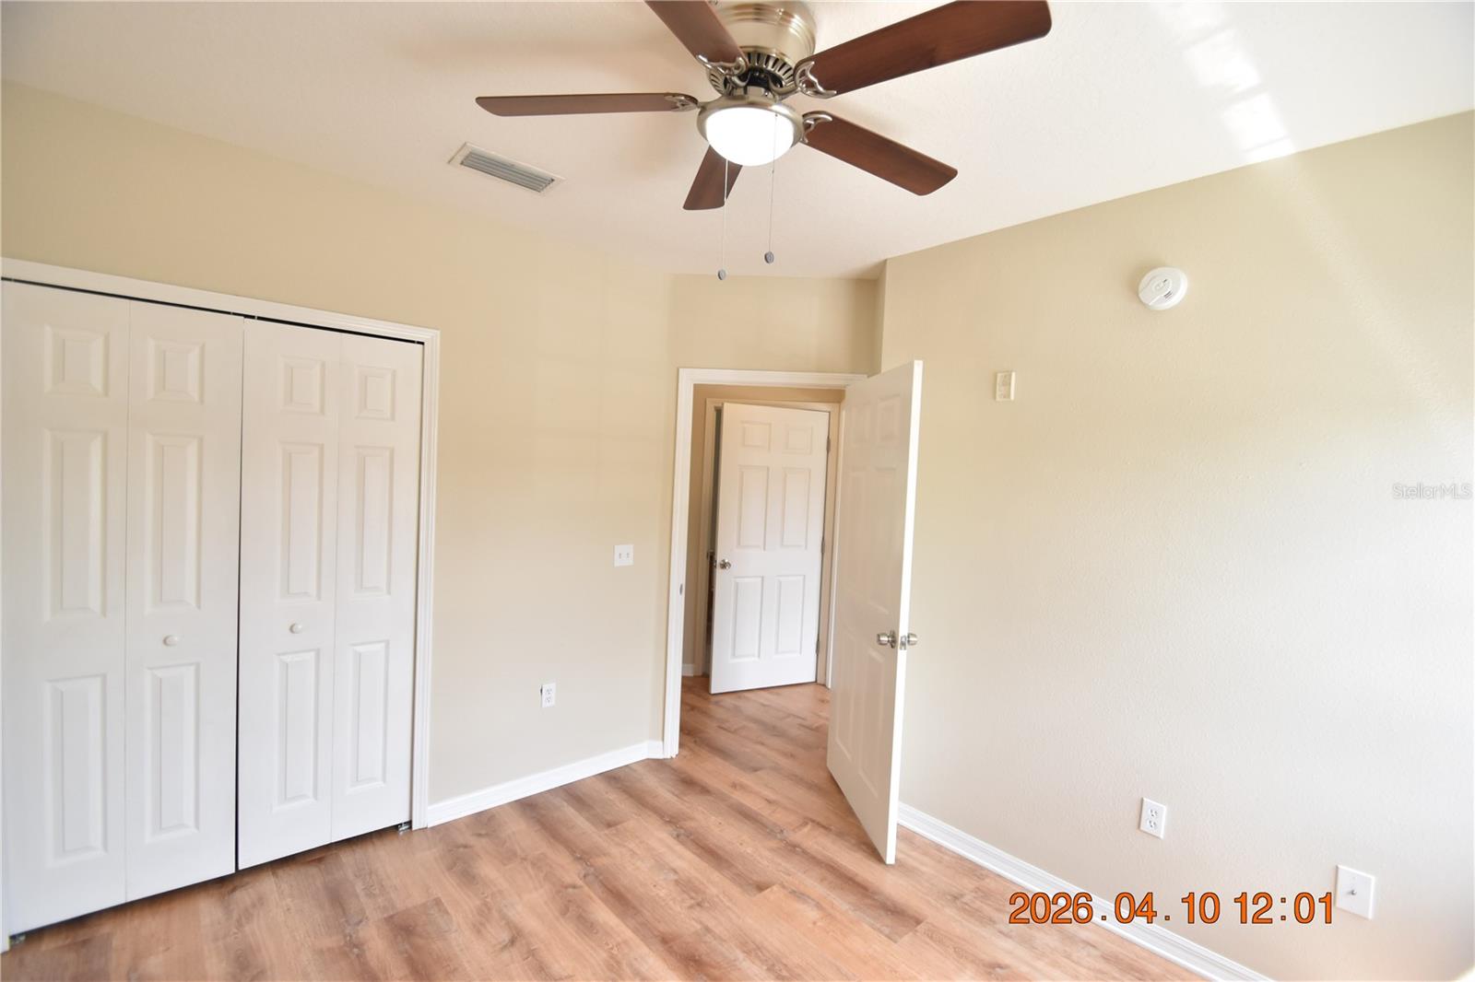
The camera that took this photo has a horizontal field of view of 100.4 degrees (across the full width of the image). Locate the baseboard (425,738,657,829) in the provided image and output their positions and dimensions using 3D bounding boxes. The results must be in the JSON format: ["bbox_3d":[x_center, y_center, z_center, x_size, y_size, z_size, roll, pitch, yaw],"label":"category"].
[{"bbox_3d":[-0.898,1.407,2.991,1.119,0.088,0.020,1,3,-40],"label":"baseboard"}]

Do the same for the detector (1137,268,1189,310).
[{"bbox_3d":[1.463,-0.695,2.111,0.045,0.140,0.140,0,3,-44],"label":"detector"}]

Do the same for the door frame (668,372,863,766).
[{"bbox_3d":[0.141,0.424,3.344,0.996,2.117,0.130,3,2,3],"label":"door frame"}]

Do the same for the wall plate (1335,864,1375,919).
[{"bbox_3d":[1.788,1.163,1.779,0.010,0.122,0.076,0,3,-44],"label":"wall plate"}]

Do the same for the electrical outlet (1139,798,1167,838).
[{"bbox_3d":[1.447,1.139,2.138,0.010,0.114,0.070,0,3,-44],"label":"electrical outlet"}]

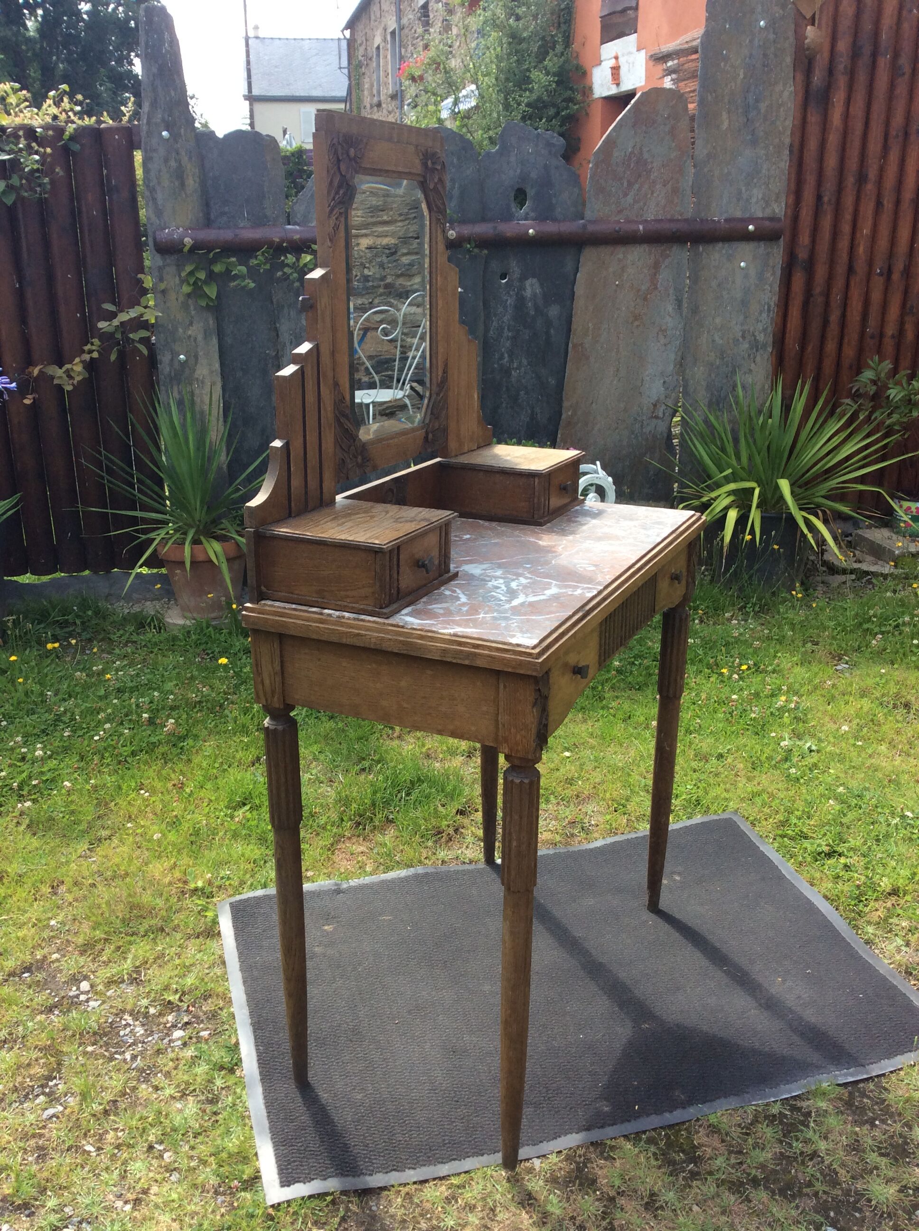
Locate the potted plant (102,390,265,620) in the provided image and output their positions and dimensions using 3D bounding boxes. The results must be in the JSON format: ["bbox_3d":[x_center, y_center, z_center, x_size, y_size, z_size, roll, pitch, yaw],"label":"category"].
[{"bbox_3d":[-0.892,-0.429,3.722,0.582,0.636,0.553,-4,19,-13],"label":"potted plant"}]

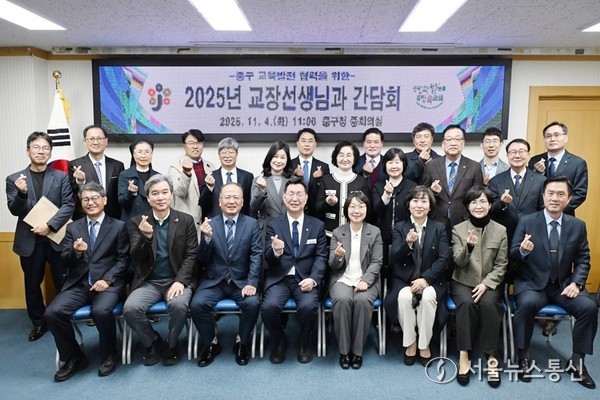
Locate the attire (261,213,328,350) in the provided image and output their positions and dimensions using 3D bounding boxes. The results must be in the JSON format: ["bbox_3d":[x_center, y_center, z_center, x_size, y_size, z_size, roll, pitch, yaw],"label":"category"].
[{"bbox_3d":[-0.041,0.581,3.255,0.500,0.960,0.640,0,6,0],"label":"attire"}]

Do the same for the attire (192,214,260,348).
[{"bbox_3d":[-0.545,0.589,3.272,0.540,0.980,0.620,0,6,-4],"label":"attire"}]

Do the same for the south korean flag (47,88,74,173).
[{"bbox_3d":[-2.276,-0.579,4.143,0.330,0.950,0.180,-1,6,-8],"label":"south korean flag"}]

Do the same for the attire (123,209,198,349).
[{"bbox_3d":[-1.024,0.587,3.241,0.560,0.990,0.620,-1,6,-10],"label":"attire"}]

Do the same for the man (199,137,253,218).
[{"bbox_3d":[-0.660,0.284,3.866,0.520,1.680,0.380,-1,6,-7],"label":"man"}]

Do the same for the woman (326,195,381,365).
[{"bbox_3d":[0.410,0.569,3.271,0.440,1.230,0.660,0,6,2],"label":"woman"}]

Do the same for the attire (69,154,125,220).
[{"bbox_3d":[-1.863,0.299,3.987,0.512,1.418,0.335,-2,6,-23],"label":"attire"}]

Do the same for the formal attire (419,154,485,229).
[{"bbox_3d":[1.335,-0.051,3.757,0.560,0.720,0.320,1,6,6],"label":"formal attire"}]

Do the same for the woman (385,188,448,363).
[{"bbox_3d":[0.861,0.510,3.257,0.480,1.240,0.680,1,6,8],"label":"woman"}]

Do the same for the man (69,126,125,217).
[{"bbox_3d":[-1.774,0.208,3.797,0.520,1.720,0.360,-2,7,-18],"label":"man"}]

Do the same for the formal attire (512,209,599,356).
[{"bbox_3d":[1.799,0.567,3.113,0.580,0.960,0.630,2,7,14],"label":"formal attire"}]

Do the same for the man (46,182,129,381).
[{"bbox_3d":[-1.520,0.540,3.208,0.550,1.300,0.700,-1,6,-7],"label":"man"}]

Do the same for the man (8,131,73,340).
[{"bbox_3d":[-2.055,0.274,3.432,0.540,1.670,0.360,-2,7,-20],"label":"man"}]

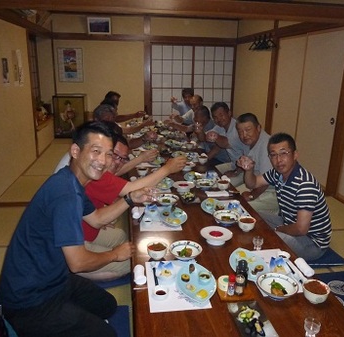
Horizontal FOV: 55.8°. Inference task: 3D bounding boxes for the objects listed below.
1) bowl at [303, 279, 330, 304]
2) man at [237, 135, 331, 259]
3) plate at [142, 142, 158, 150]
[{"bbox_3d":[0.648,0.568,1.473,0.113,0.069,0.113,1,17,0],"label":"bowl"},{"bbox_3d":[0.791,0.222,2.232,0.730,0.950,0.580,-8,19,-26],"label":"man"},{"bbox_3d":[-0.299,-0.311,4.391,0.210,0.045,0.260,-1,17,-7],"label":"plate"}]

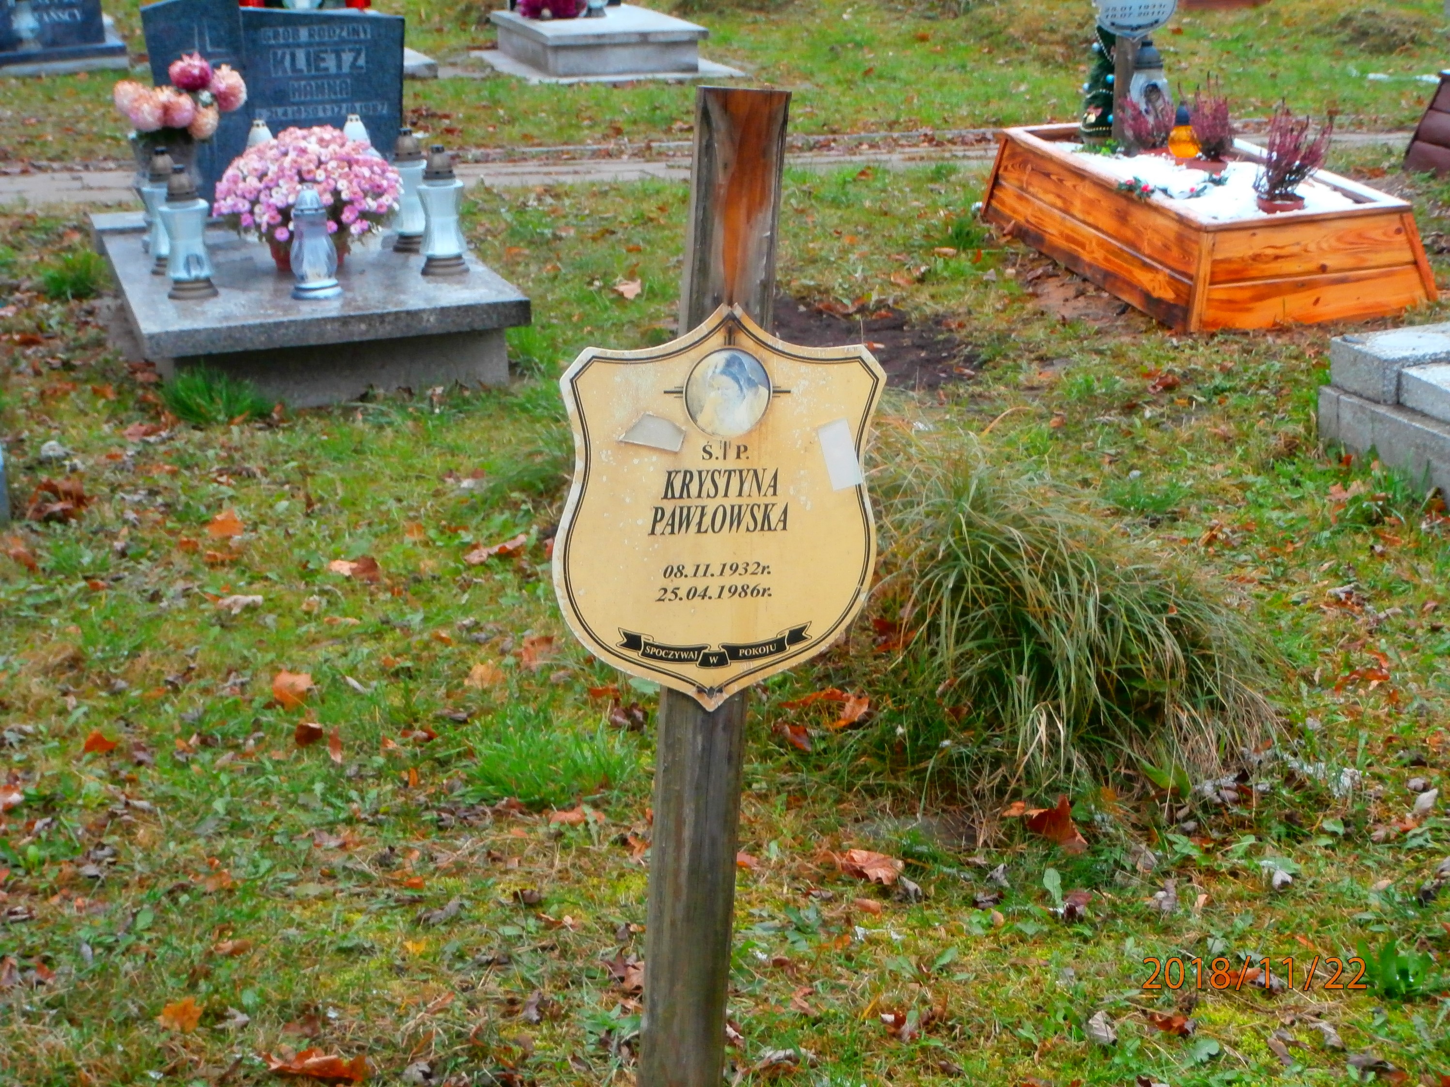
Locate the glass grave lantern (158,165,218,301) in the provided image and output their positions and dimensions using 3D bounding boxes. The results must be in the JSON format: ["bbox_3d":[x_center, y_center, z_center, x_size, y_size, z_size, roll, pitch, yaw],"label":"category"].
[{"bbox_3d":[-1.300,-0.753,6.869,0.124,0.318,0.124,-7,17,-14],"label":"glass grave lantern"}]

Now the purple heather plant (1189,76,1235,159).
[{"bbox_3d":[1.429,-1.249,8.365,0.140,0.251,0.126,-6,17,-11],"label":"purple heather plant"}]

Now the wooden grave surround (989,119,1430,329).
[{"bbox_3d":[1.349,-0.967,8.299,0.684,0.256,1.868,-6,17,-11],"label":"wooden grave surround"}]

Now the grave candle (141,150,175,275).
[{"bbox_3d":[-1.411,-0.840,7.191,0.109,0.312,0.109,-7,17,-14],"label":"grave candle"}]

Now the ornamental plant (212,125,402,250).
[{"bbox_3d":[-1.058,-0.881,7.147,0.481,0.323,0.457,-7,17,-14],"label":"ornamental plant"}]

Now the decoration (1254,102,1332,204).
[{"bbox_3d":[1.532,-1.052,7.670,0.209,0.271,0.188,-6,17,-11],"label":"decoration"}]

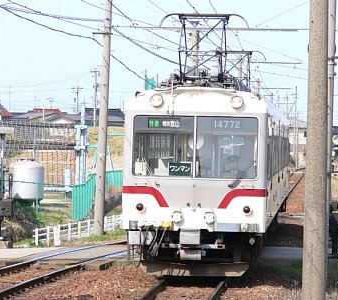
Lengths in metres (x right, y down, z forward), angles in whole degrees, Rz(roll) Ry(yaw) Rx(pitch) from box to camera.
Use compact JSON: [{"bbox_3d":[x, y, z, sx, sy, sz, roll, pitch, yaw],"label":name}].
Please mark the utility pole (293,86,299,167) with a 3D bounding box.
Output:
[{"bbox_3d":[12.934,-2.333,245.000,0.600,8.200,0.400,1,0,0],"label":"utility pole"}]

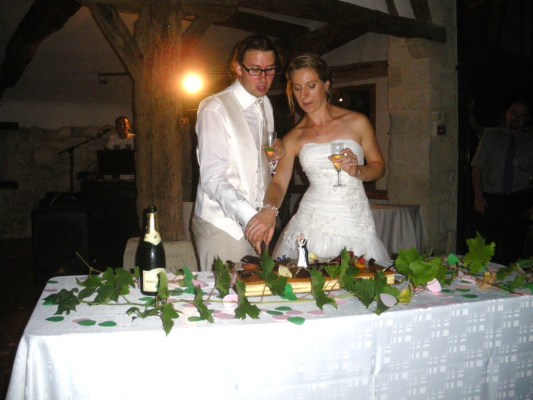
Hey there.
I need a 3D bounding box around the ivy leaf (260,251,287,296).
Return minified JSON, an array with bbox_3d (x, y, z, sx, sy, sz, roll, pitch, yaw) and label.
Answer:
[{"bbox_3d":[0.020,0.249,1.880,0.093,0.150,0.060,-1,5,-6],"label":"ivy leaf"}]

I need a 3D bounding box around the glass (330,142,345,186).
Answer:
[{"bbox_3d":[0.292,-0.146,2.280,0.060,0.182,0.060,-1,5,0],"label":"glass"}]

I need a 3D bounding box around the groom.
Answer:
[{"bbox_3d":[-0.100,0.151,2.452,0.430,1.770,0.490,5,7,45],"label":"groom"}]

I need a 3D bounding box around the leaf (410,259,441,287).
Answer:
[{"bbox_3d":[0.590,0.271,2.070,0.120,0.105,0.050,0,5,-5],"label":"leaf"}]

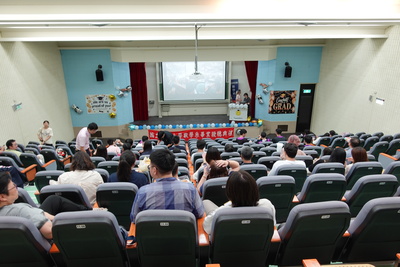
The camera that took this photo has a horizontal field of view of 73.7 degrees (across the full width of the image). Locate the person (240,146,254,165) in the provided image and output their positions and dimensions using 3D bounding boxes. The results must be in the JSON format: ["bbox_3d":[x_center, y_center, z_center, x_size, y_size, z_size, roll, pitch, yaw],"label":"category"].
[{"bbox_3d":[0.671,0.644,4.171,0.480,1.144,0.750,-1,18,-3],"label":"person"}]

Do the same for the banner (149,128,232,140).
[{"bbox_3d":[-0.419,0.050,13.788,4.425,0.536,0.050,-1,18,-2],"label":"banner"}]

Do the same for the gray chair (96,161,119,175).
[{"bbox_3d":[-1.574,0.826,4.945,0.540,0.900,0.600,-1,18,-2],"label":"gray chair"}]

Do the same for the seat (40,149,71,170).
[{"bbox_3d":[-4.020,0.793,7.546,0.550,0.940,0.600,4,19,12],"label":"seat"}]

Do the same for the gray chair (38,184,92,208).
[{"bbox_3d":[-1.371,0.866,3.010,0.550,0.940,0.620,-1,18,-3],"label":"gray chair"}]

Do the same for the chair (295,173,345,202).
[{"bbox_3d":[1.358,0.789,3.194,0.540,0.900,0.600,-1,18,-2],"label":"chair"}]

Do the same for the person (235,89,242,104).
[{"bbox_3d":[2.042,-1.561,14.390,0.340,1.582,0.420,9,20,25],"label":"person"}]

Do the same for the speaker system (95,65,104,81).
[{"bbox_3d":[-4.638,-2.790,12.368,0.330,0.720,0.350,-4,19,-11],"label":"speaker system"}]

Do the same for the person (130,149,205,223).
[{"bbox_3d":[-0.245,0.642,2.244,0.540,1.298,0.780,-1,18,-3],"label":"person"}]

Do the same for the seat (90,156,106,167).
[{"bbox_3d":[-2.145,0.815,5.866,0.540,0.900,0.620,-1,18,-2],"label":"seat"}]

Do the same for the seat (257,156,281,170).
[{"bbox_3d":[1.239,0.759,4.990,0.550,0.940,0.580,-1,18,-3],"label":"seat"}]

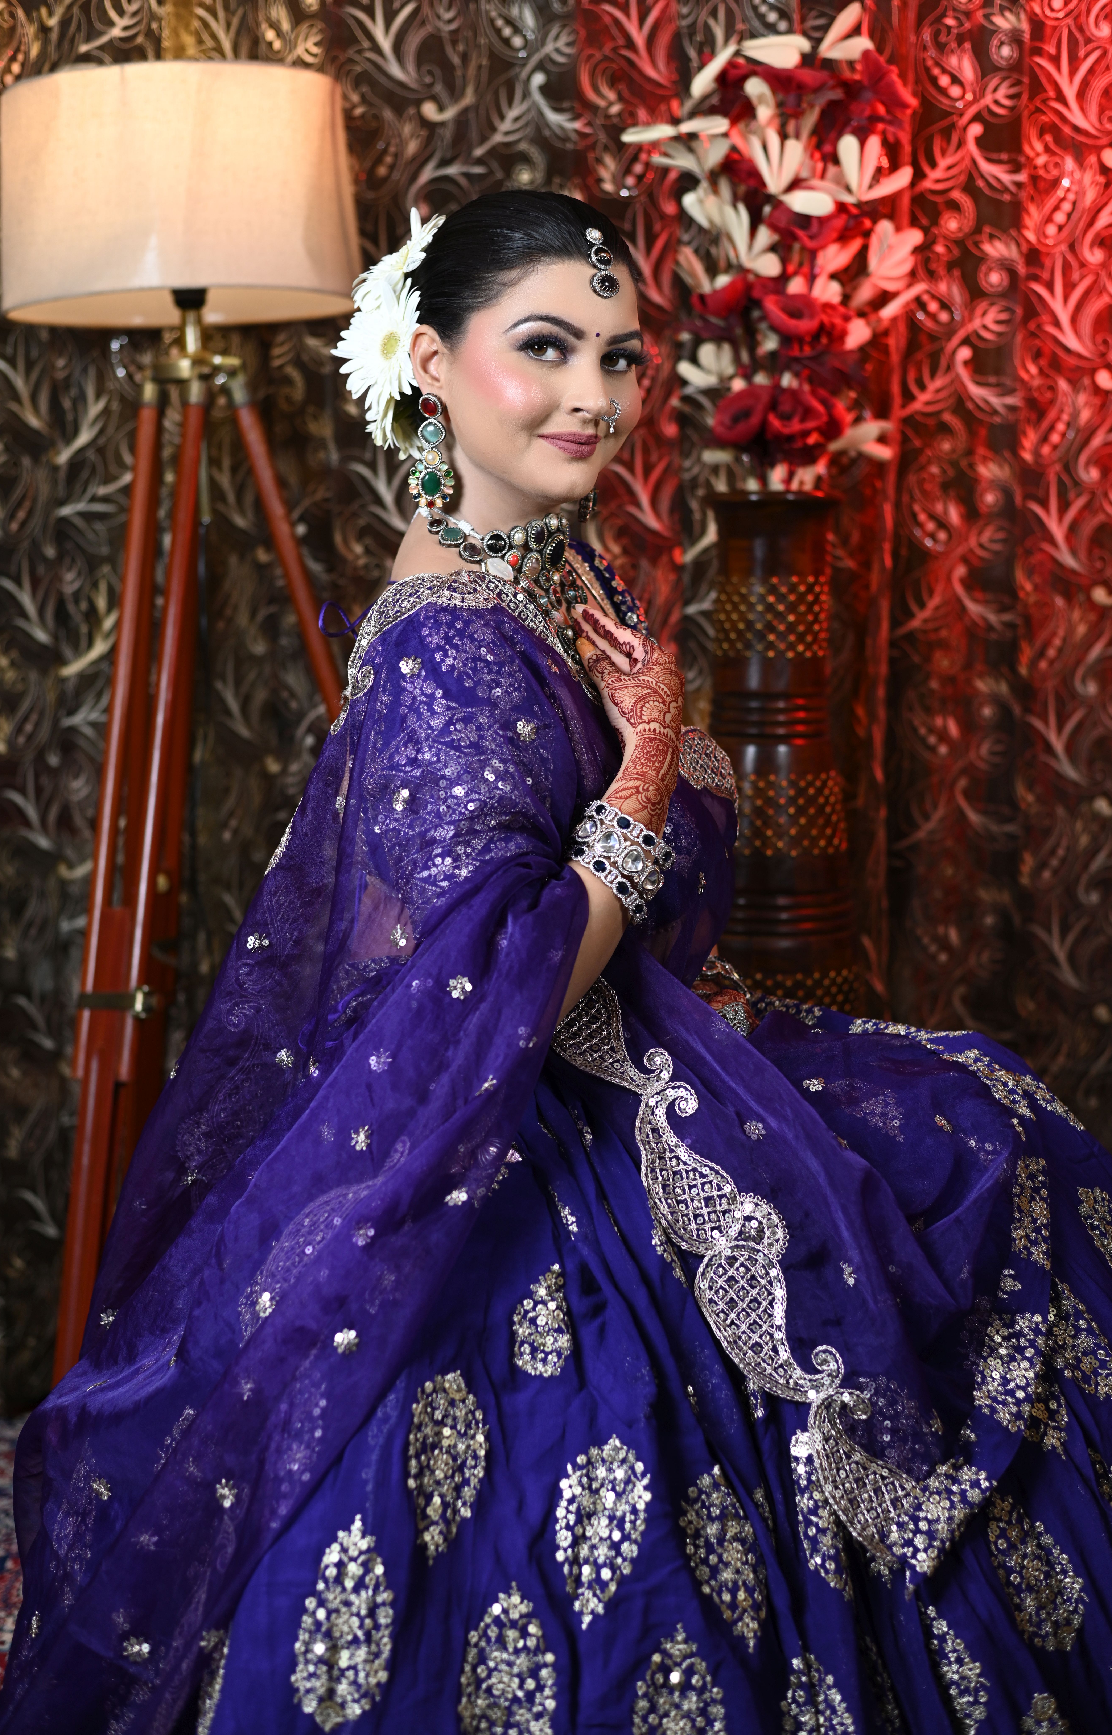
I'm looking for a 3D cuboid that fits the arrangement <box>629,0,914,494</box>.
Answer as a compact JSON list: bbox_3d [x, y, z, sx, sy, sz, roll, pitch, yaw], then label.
[{"bbox_3d":[0.215,-0.616,2.400,0.290,0.475,0.250,0,8,0],"label":"arrangement"}]

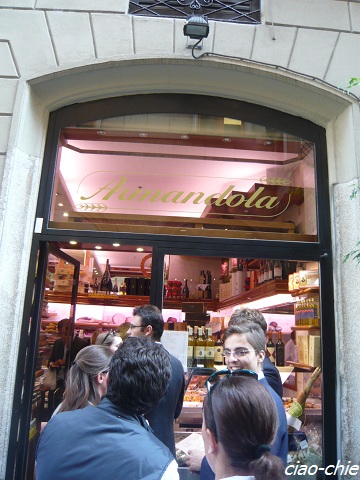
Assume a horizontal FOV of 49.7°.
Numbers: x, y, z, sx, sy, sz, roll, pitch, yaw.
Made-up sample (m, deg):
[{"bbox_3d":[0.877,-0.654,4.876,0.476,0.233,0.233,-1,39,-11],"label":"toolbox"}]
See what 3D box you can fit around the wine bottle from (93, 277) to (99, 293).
[{"bbox_3d":[-1.650,0.894,7.632,0.080,0.314,0.080,3,-12,-2],"label":"wine bottle"}]

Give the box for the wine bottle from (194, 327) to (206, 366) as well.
[{"bbox_3d":[0.169,0.877,3.172,0.074,0.314,0.074,3,-12,-2],"label":"wine bottle"}]

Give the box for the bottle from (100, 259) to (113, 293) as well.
[{"bbox_3d":[-1.415,0.706,7.567,0.220,0.661,0.220,3,-12,-2],"label":"bottle"}]

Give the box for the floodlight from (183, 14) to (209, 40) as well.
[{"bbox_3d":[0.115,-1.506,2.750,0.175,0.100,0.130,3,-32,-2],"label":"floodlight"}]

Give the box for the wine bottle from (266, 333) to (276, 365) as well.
[{"bbox_3d":[0.817,0.978,3.500,0.075,0.299,0.075,3,-12,-2],"label":"wine bottle"}]

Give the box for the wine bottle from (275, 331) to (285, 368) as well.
[{"bbox_3d":[0.894,0.976,3.481,0.075,0.307,0.075,3,-12,-2],"label":"wine bottle"}]

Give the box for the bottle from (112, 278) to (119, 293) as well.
[{"bbox_3d":[-1.267,0.898,7.629,0.080,0.285,0.080,3,-12,-2],"label":"bottle"}]

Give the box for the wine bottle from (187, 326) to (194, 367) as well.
[{"bbox_3d":[0.090,0.881,3.192,0.074,0.312,0.074,3,-12,-2],"label":"wine bottle"}]

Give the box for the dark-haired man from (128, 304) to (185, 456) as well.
[{"bbox_3d":[-0.252,1.275,2.270,0.500,1.770,0.350,12,-15,-36],"label":"dark-haired man"}]

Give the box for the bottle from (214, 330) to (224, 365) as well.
[{"bbox_3d":[0.343,0.950,3.409,0.075,0.298,0.075,3,-12,-2],"label":"bottle"}]

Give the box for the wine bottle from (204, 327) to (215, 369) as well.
[{"bbox_3d":[0.244,0.876,3.152,0.074,0.320,0.074,3,-12,-2],"label":"wine bottle"}]

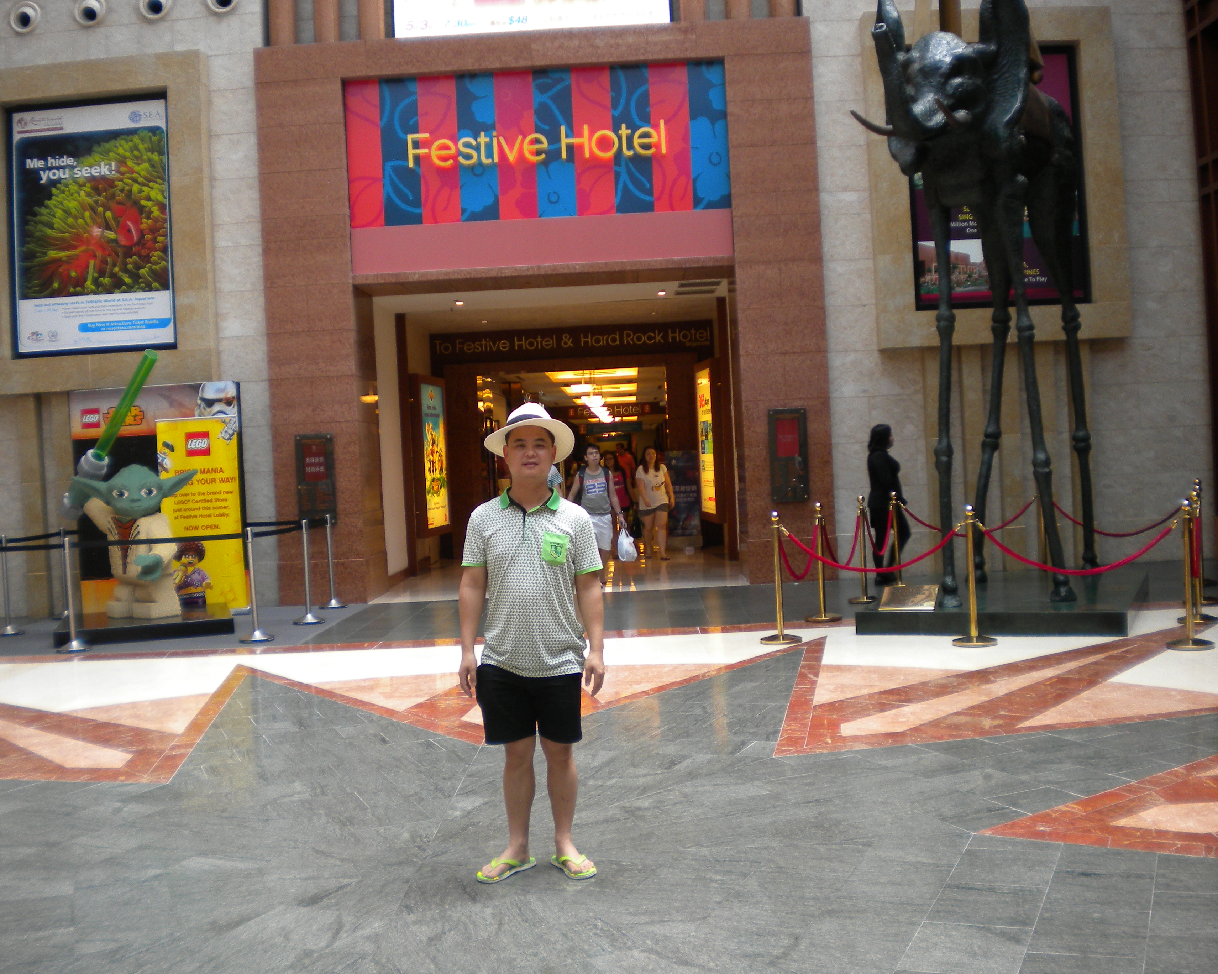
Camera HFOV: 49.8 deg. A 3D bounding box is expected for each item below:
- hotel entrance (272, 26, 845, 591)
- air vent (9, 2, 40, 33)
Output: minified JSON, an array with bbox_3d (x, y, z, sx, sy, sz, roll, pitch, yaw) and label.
[{"bbox_3d":[-0.694,-1.895,14.904,6.115,6.125,1.200,-3,1,2],"label":"hotel entrance"},{"bbox_3d":[-6.507,-5.220,14.607,0.350,0.350,0.170,-3,1,2],"label":"air vent"}]

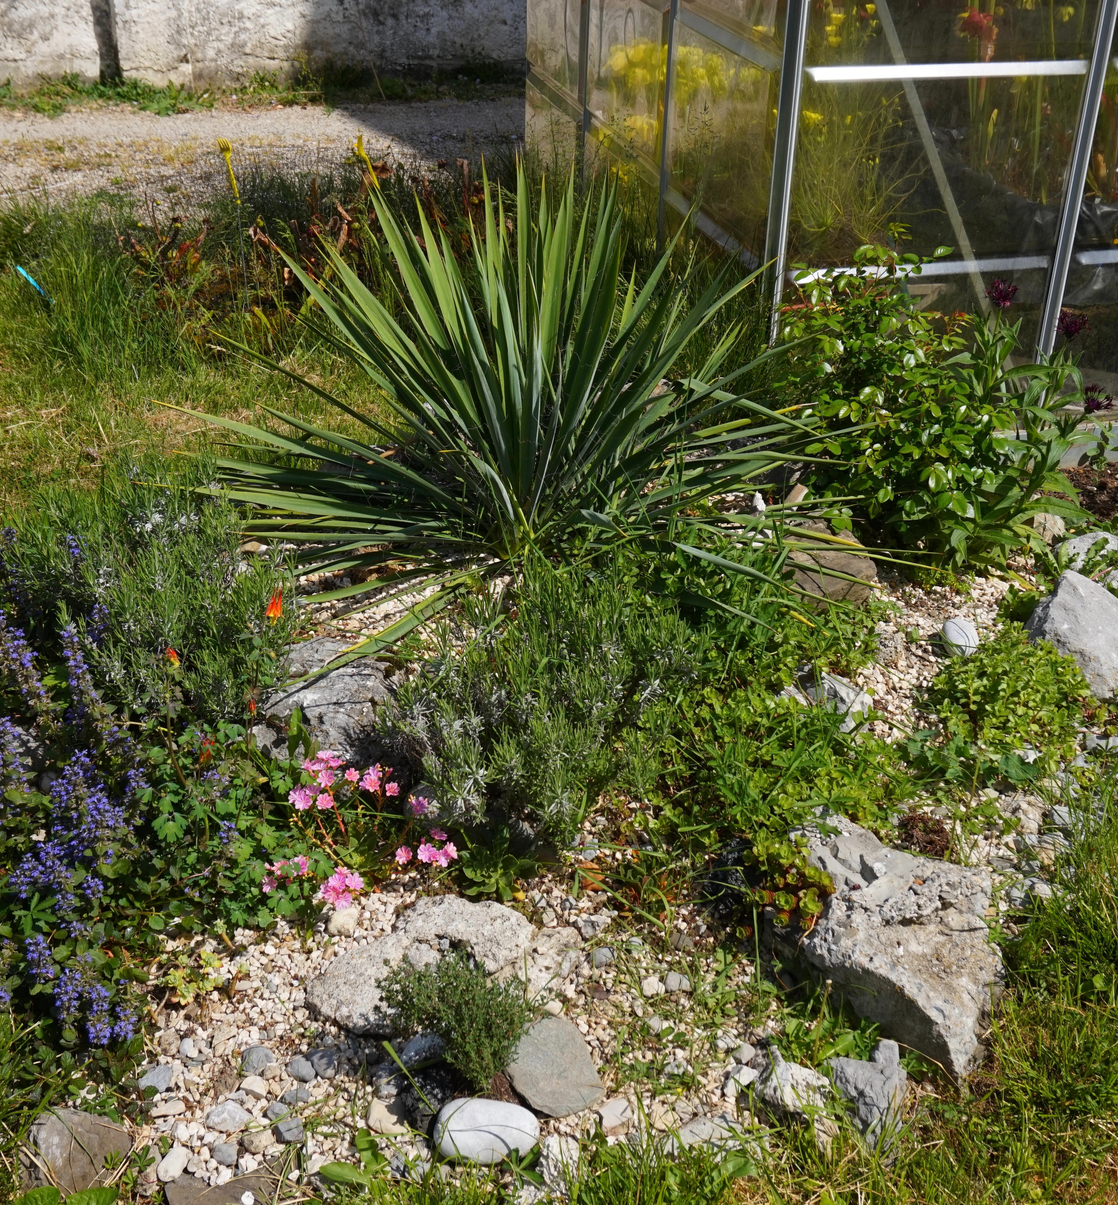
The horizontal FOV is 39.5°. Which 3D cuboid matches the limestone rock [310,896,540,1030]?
[{"bbox_3d":[-0.183,0.470,2.051,0.295,0.085,0.175,-10,32,-19],"label":"limestone rock"}]

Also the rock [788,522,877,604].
[{"bbox_3d":[0.435,-0.064,2.514,0.148,0.092,0.115,-4,31,-9],"label":"rock"}]

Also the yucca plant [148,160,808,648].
[{"bbox_3d":[-0.094,-0.322,2.387,1.030,0.620,0.900,2,31,0],"label":"yucca plant"}]

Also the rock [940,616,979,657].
[{"bbox_3d":[0.616,0.052,2.393,0.059,0.045,0.064,-15,34,-25],"label":"rock"}]

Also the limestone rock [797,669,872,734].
[{"bbox_3d":[0.394,0.141,2.238,0.110,0.085,0.085,-9,30,-17],"label":"limestone rock"}]

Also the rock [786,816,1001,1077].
[{"bbox_3d":[0.436,0.443,2.056,0.310,0.190,0.235,23,36,32],"label":"rock"}]

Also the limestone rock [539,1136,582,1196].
[{"bbox_3d":[0.002,0.583,1.612,0.047,0.050,0.052,1,29,0],"label":"limestone rock"}]

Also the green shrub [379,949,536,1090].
[{"bbox_3d":[-0.112,0.466,1.735,0.175,0.125,0.155,1,29,0],"label":"green shrub"}]

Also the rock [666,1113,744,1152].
[{"bbox_3d":[0.160,0.589,1.732,0.085,0.031,0.053,-6,31,-13],"label":"rock"}]

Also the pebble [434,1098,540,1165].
[{"bbox_3d":[-0.085,0.618,1.823,0.127,0.060,0.082,-1,30,-4],"label":"pebble"}]

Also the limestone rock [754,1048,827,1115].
[{"bbox_3d":[0.257,0.530,1.721,0.084,0.060,0.066,-9,30,-17],"label":"limestone rock"}]

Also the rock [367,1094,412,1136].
[{"bbox_3d":[-0.182,0.549,1.668,0.047,0.030,0.040,1,29,0],"label":"rock"}]

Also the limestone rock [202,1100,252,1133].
[{"bbox_3d":[-0.370,0.572,1.733,0.055,0.034,0.042,2,31,0],"label":"limestone rock"}]

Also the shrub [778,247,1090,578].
[{"bbox_3d":[0.664,-0.352,2.808,0.510,0.560,0.450,1,29,0],"label":"shrub"}]

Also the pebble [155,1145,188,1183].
[{"bbox_3d":[-0.418,0.605,1.681,0.031,0.027,0.043,16,34,23],"label":"pebble"}]

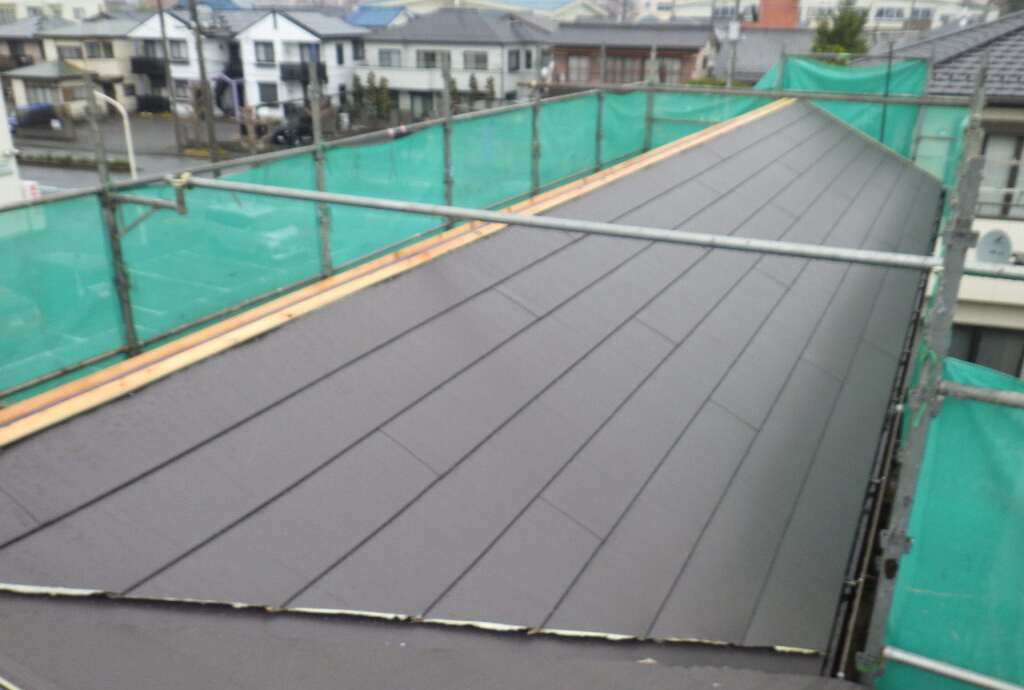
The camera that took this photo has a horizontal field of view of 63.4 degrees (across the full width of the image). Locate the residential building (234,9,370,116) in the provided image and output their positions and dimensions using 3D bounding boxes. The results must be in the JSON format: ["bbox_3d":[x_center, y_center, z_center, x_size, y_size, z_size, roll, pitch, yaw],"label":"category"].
[{"bbox_3d":[-15.931,-21.922,64.535,7.600,7.650,6.900,9,23,20],"label":"residential building"}]

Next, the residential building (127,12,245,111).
[{"bbox_3d":[-24.962,-23.222,67.618,7.900,7.600,8.000,9,23,20],"label":"residential building"}]

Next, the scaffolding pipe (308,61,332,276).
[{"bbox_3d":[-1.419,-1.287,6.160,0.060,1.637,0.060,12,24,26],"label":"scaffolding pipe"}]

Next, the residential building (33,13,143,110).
[{"bbox_3d":[-32.536,-23.920,69.637,8.200,7.350,6.500,9,23,20],"label":"residential building"}]

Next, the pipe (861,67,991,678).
[{"bbox_3d":[1.144,0.200,2.344,0.060,1.936,0.060,12,24,26],"label":"pipe"}]

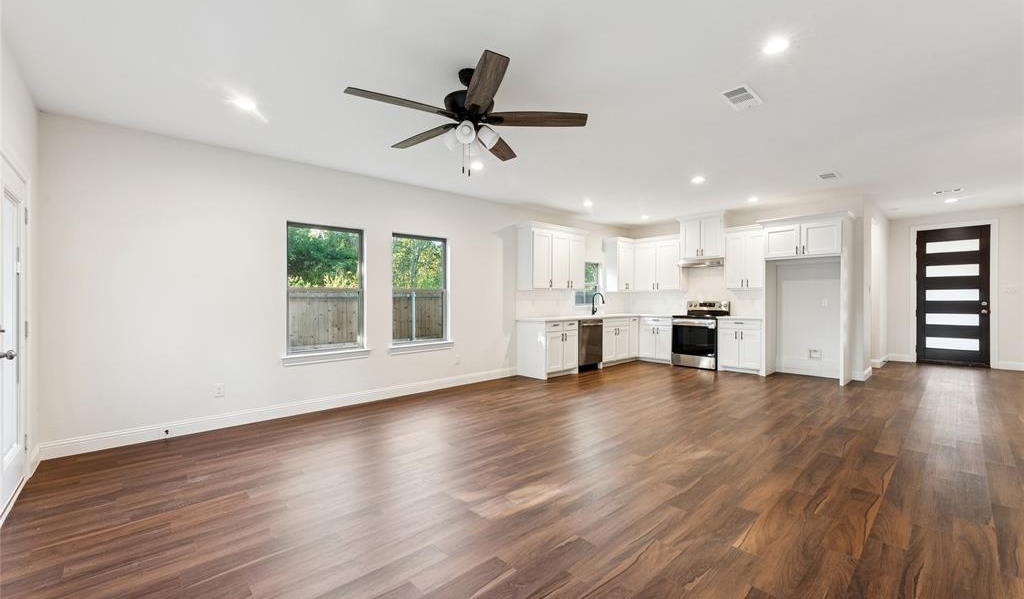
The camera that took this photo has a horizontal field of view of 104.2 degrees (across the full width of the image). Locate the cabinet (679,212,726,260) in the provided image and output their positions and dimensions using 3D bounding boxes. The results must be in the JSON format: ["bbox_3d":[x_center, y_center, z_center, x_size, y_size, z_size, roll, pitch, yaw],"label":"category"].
[{"bbox_3d":[3.523,-1.119,7.291,0.390,0.800,0.780,0,0,-41],"label":"cabinet"}]

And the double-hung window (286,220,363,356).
[{"bbox_3d":[-2.096,-0.123,4.552,0.860,1.440,0.120,0,0,-42],"label":"double-hung window"}]

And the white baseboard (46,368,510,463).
[{"bbox_3d":[-1.796,1.182,4.799,5.040,0.138,0.018,0,0,-41],"label":"white baseboard"}]

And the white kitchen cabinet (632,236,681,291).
[{"bbox_3d":[2.968,-0.690,7.963,0.330,1.030,0.950,0,0,-42],"label":"white kitchen cabinet"}]

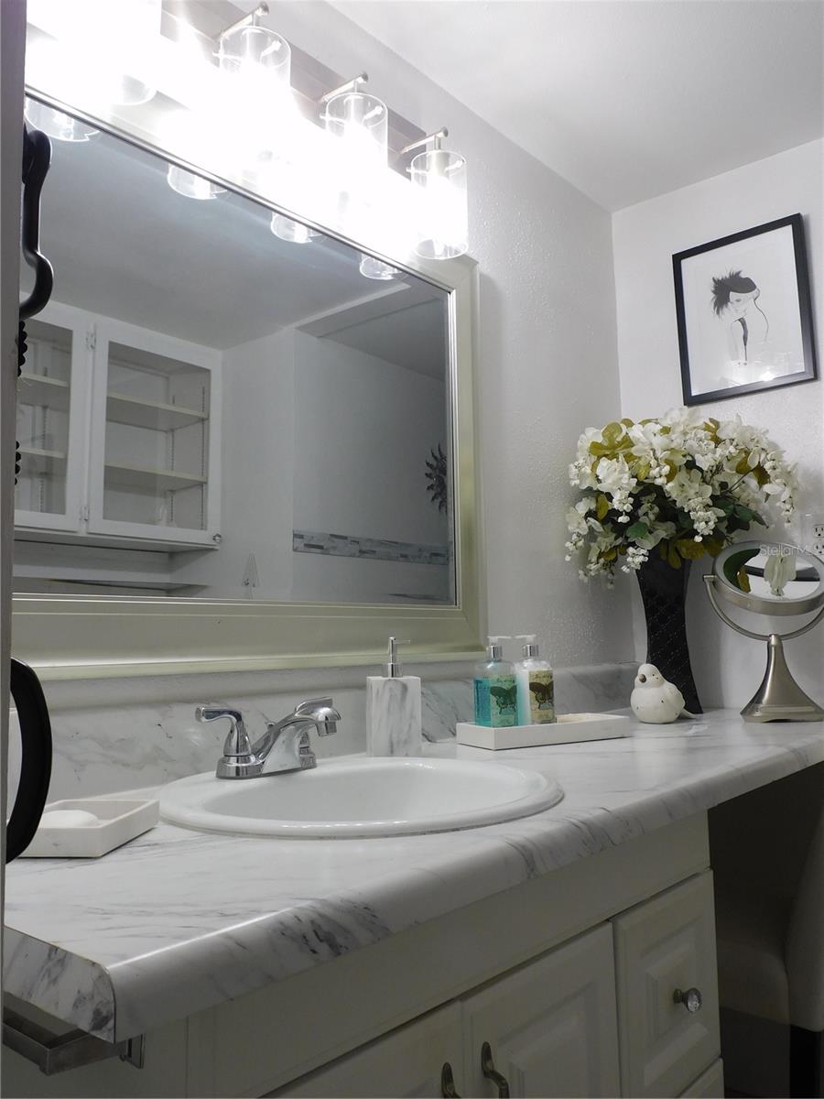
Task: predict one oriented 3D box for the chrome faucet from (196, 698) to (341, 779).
[{"bbox_3d":[-0.148,0.242,1.145,0.164,0.091,0.231,-6,-8,40],"label":"chrome faucet"}]

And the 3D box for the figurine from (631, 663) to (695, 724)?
[{"bbox_3d":[0.537,0.300,1.865,0.146,0.122,0.104,2,-7,-29],"label":"figurine"}]

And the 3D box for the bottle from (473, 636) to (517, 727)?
[{"bbox_3d":[0.144,0.236,1.528,0.052,0.175,0.056,2,-7,-30],"label":"bottle"}]

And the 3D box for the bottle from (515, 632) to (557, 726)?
[{"bbox_3d":[0.213,0.238,1.568,0.052,0.176,0.056,2,-7,-30],"label":"bottle"}]

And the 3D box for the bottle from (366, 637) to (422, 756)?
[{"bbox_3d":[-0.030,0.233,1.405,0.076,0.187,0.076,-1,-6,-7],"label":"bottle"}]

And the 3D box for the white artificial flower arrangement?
[{"bbox_3d":[0.622,-0.097,2.025,0.386,0.382,0.364,-6,-8,40],"label":"white artificial flower arrangement"}]

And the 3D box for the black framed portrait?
[{"bbox_3d":[0.795,-0.571,2.151,0.313,0.399,0.020,-6,-8,40],"label":"black framed portrait"}]

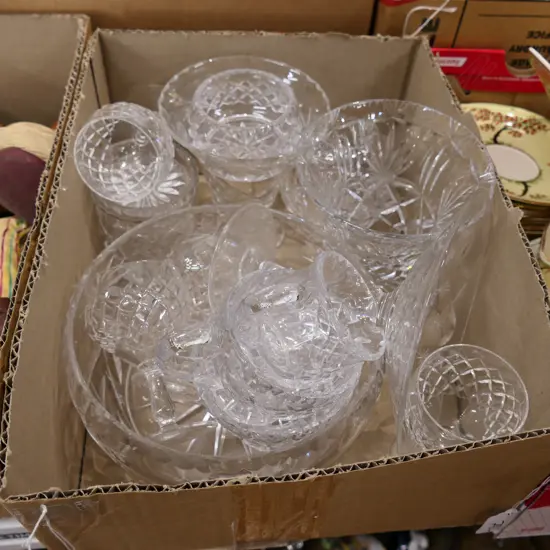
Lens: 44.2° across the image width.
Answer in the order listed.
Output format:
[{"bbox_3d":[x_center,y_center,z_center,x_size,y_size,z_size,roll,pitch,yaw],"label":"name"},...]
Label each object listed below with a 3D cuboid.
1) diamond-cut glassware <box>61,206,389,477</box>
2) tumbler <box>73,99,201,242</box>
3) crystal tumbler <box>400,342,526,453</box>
[{"bbox_3d":[-0.035,0.065,0.521,0.219,0.122,0.219,0,51,-4],"label":"diamond-cut glassware"},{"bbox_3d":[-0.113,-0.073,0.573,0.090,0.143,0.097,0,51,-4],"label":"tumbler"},{"bbox_3d":[0.134,0.100,0.490,0.078,0.066,0.078,2,52,-3],"label":"crystal tumbler"}]

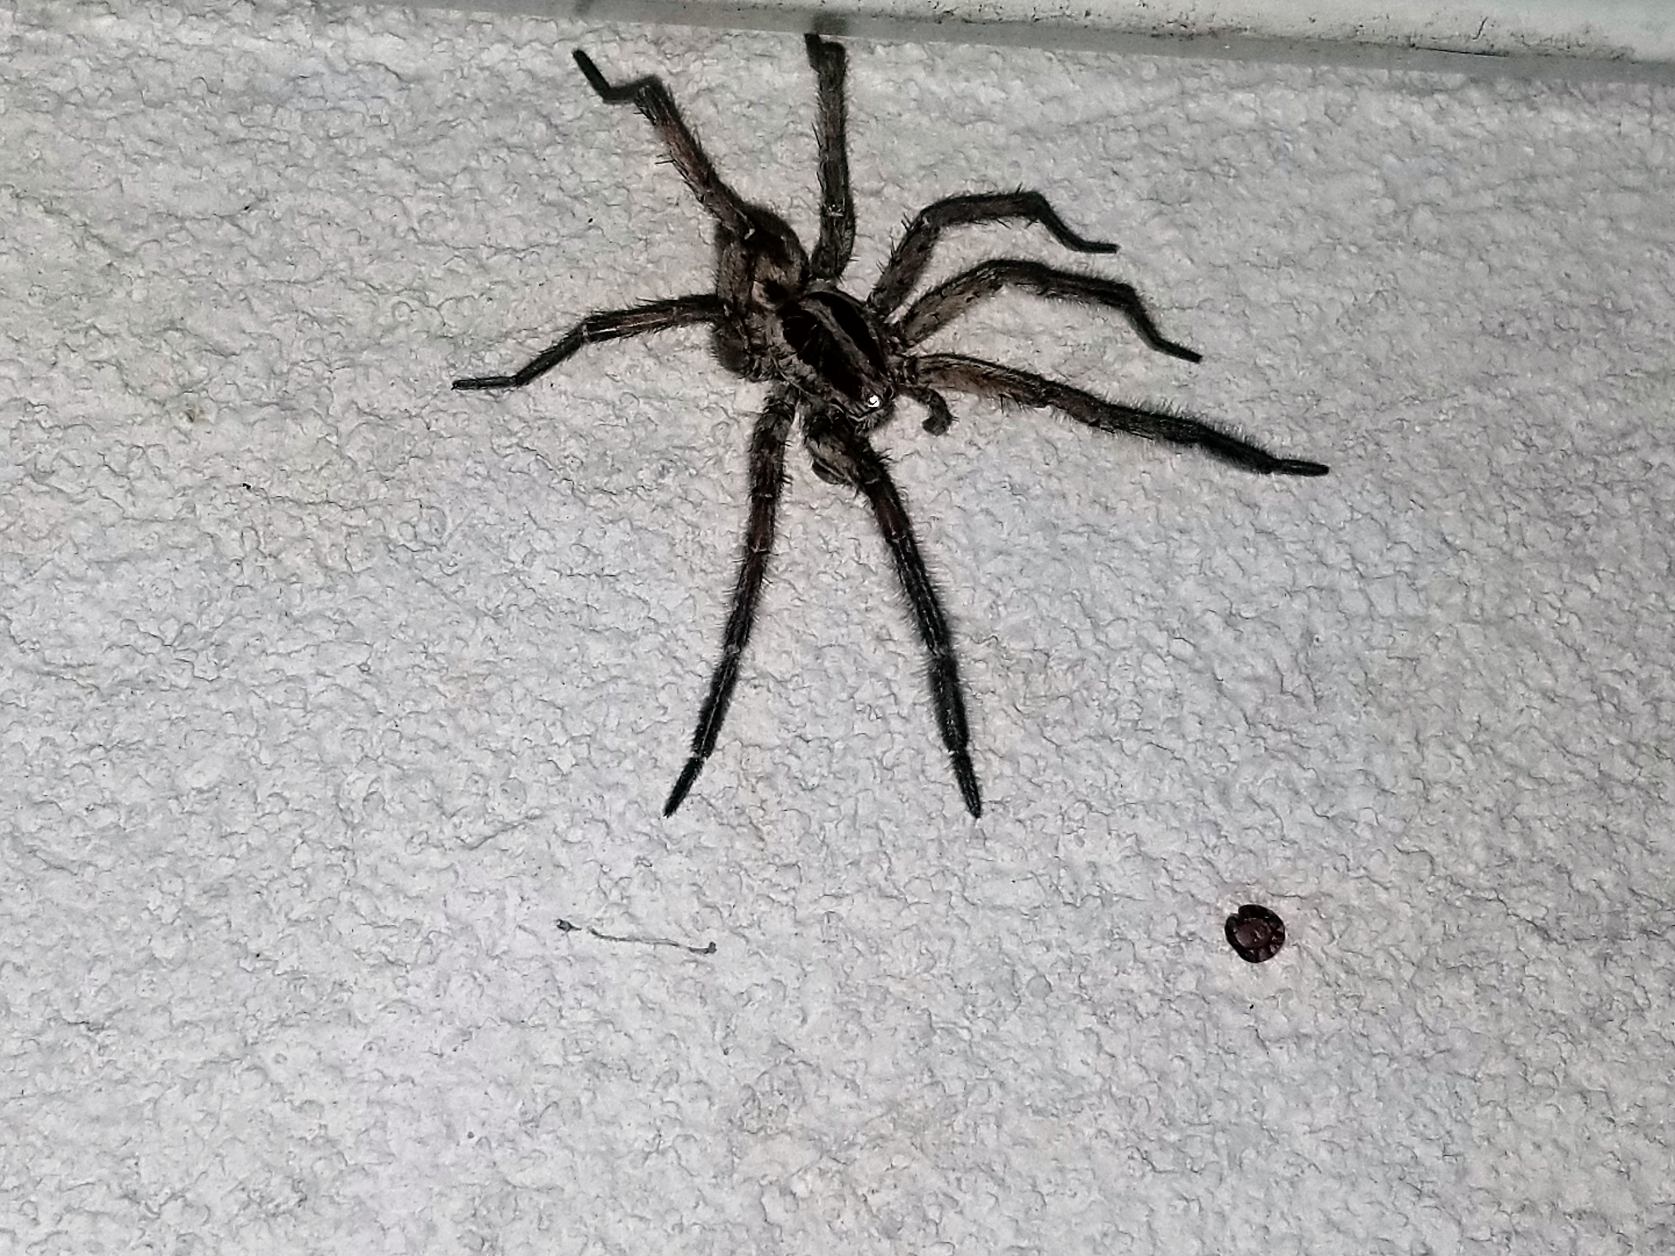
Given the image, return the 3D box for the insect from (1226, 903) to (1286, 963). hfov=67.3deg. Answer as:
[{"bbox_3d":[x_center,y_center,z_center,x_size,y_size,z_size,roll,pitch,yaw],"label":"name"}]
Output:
[{"bbox_3d":[0.040,0.029,0.120,0.006,0.002,0.006,0,62,0],"label":"insect"}]

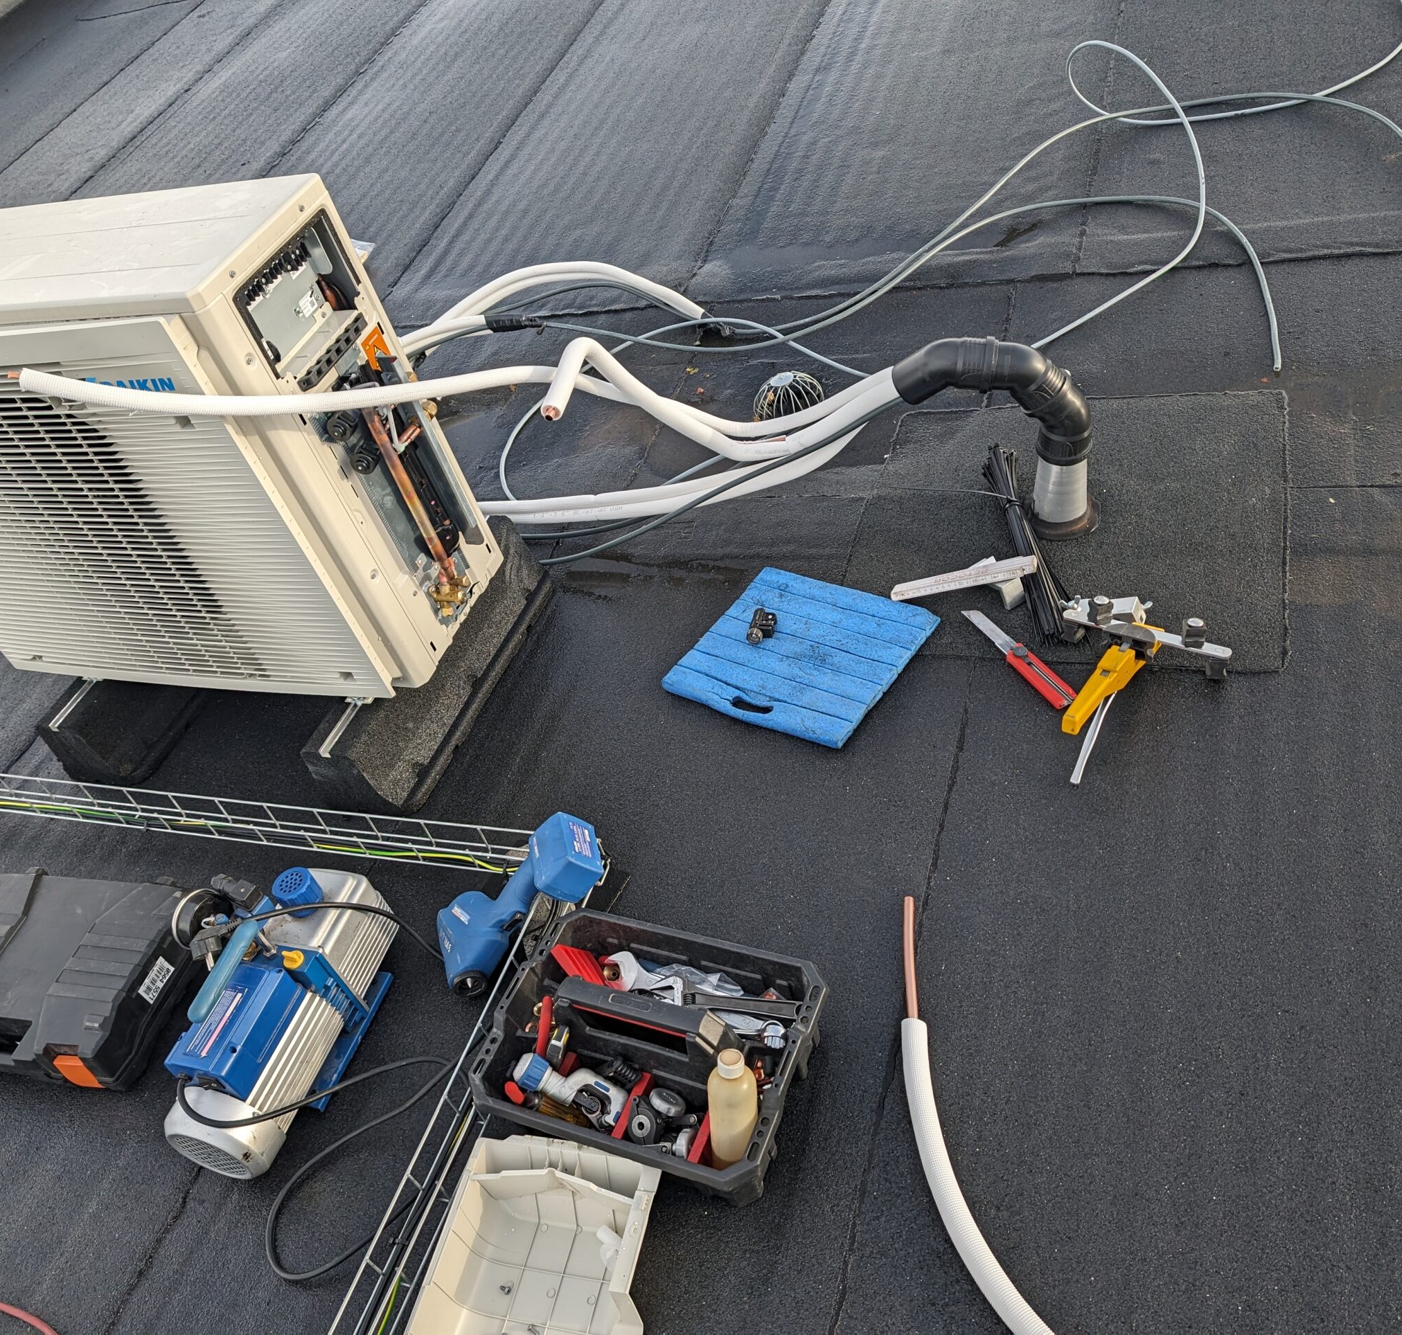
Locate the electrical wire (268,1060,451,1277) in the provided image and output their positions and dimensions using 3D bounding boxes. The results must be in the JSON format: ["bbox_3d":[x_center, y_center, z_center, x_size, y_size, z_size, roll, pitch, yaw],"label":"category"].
[{"bbox_3d":[-0.424,0.645,1.565,0.292,0.039,0.186,-25,43,-7],"label":"electrical wire"}]

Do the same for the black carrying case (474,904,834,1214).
[{"bbox_3d":[-0.055,0.462,1.503,0.390,0.205,0.282,8,49,26],"label":"black carrying case"}]

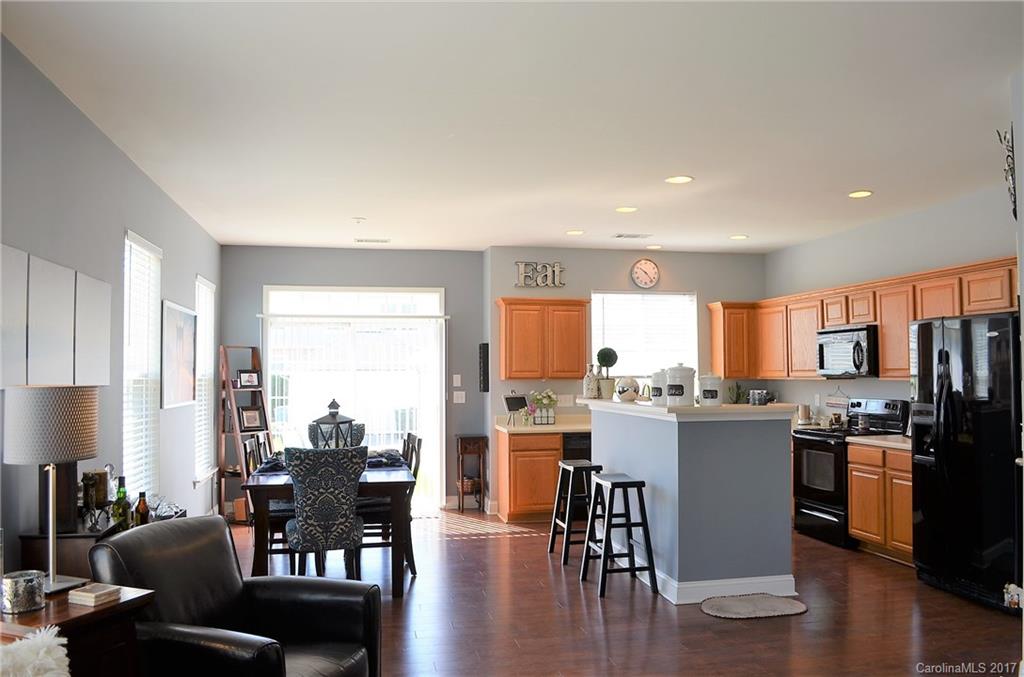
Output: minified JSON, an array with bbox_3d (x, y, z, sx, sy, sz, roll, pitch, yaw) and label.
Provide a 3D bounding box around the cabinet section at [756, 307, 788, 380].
[{"bbox_3d":[2.872,0.041,8.058,0.325,0.760,0.630,0,-3,-12],"label":"cabinet section"}]

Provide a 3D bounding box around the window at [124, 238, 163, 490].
[{"bbox_3d":[-2.381,0.238,4.969,0.080,1.750,0.880,0,-2,-12],"label":"window"}]

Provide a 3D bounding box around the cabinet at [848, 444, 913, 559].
[{"bbox_3d":[3.111,1.252,5.851,0.580,0.875,0.900,0,-3,-12],"label":"cabinet"}]

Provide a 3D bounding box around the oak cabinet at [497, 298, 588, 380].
[{"bbox_3d":[0.327,0.015,7.921,0.880,0.820,0.350,0,-2,-12],"label":"oak cabinet"}]

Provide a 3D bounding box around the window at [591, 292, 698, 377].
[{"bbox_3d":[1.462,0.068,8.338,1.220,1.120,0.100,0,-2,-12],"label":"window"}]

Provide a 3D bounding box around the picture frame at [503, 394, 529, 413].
[{"bbox_3d":[0.043,0.660,7.747,0.265,0.200,0.040,1,-21,-36],"label":"picture frame"}]

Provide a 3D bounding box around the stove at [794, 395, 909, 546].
[{"bbox_3d":[2.905,1.137,6.592,0.670,1.180,0.760,0,-2,-12],"label":"stove"}]

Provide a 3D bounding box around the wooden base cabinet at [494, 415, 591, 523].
[{"bbox_3d":[0.398,1.297,7.659,1.050,0.980,0.620,0,-3,-12],"label":"wooden base cabinet"}]

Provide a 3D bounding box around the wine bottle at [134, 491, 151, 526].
[{"bbox_3d":[-1.462,0.710,3.030,0.062,0.220,0.062,0,-2,-12],"label":"wine bottle"}]

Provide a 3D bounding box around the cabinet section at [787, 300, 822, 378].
[{"bbox_3d":[2.995,0.014,7.466,0.325,0.760,0.580,0,-3,-12],"label":"cabinet section"}]

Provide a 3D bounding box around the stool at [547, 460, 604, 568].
[{"bbox_3d":[0.536,1.353,6.050,0.400,0.735,0.440,0,-2,-12],"label":"stool"}]

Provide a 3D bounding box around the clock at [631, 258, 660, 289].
[{"bbox_3d":[1.447,-0.694,8.243,0.315,0.310,0.050,0,-3,-12],"label":"clock"}]

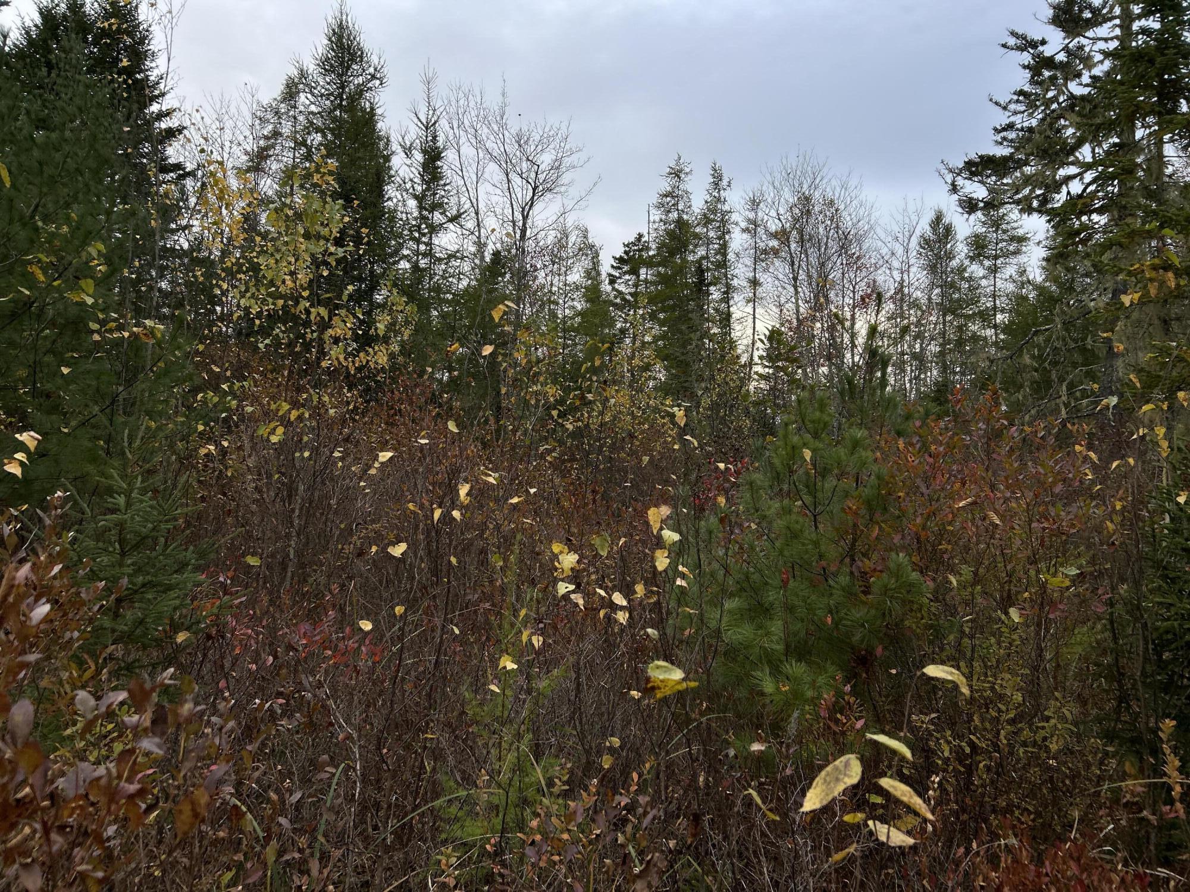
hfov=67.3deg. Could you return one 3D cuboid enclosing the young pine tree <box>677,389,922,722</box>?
[{"bbox_3d":[0.780,0.525,3.400,0.950,1.480,0.950,0,0,0],"label":"young pine tree"}]

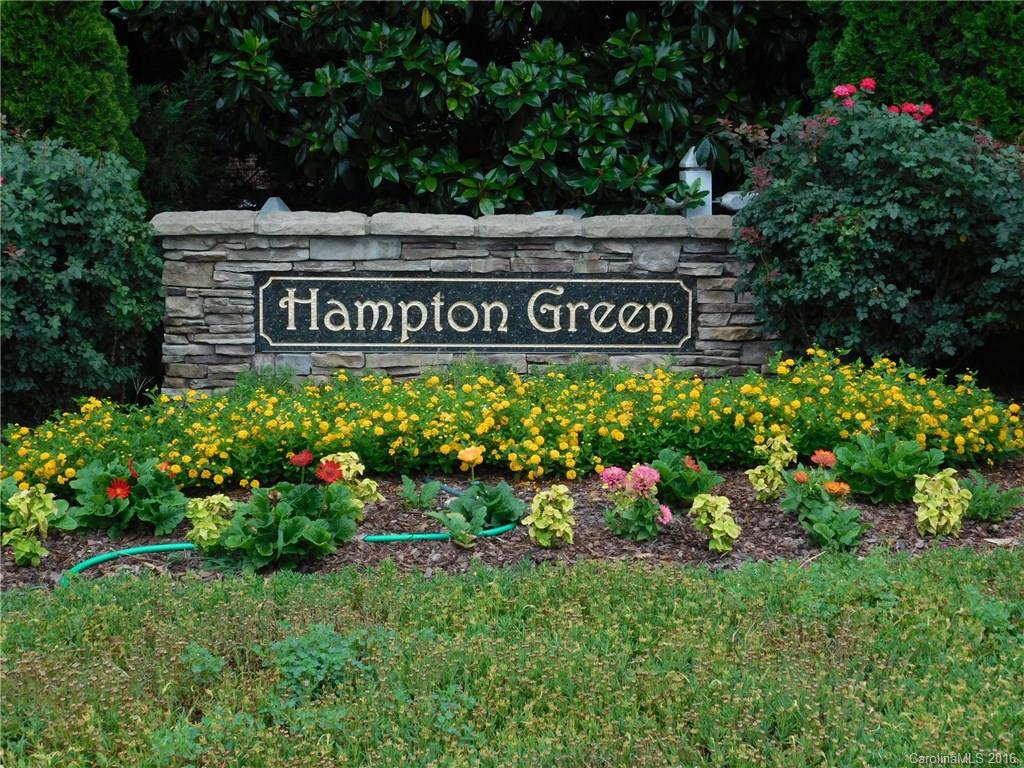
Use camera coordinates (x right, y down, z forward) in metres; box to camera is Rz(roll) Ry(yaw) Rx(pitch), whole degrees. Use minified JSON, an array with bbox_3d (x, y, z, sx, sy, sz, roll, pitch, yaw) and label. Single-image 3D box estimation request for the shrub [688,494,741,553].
[{"bbox_3d":[0.783,0.539,5.830,0.200,0.210,0.185,1,6,0],"label":"shrub"}]

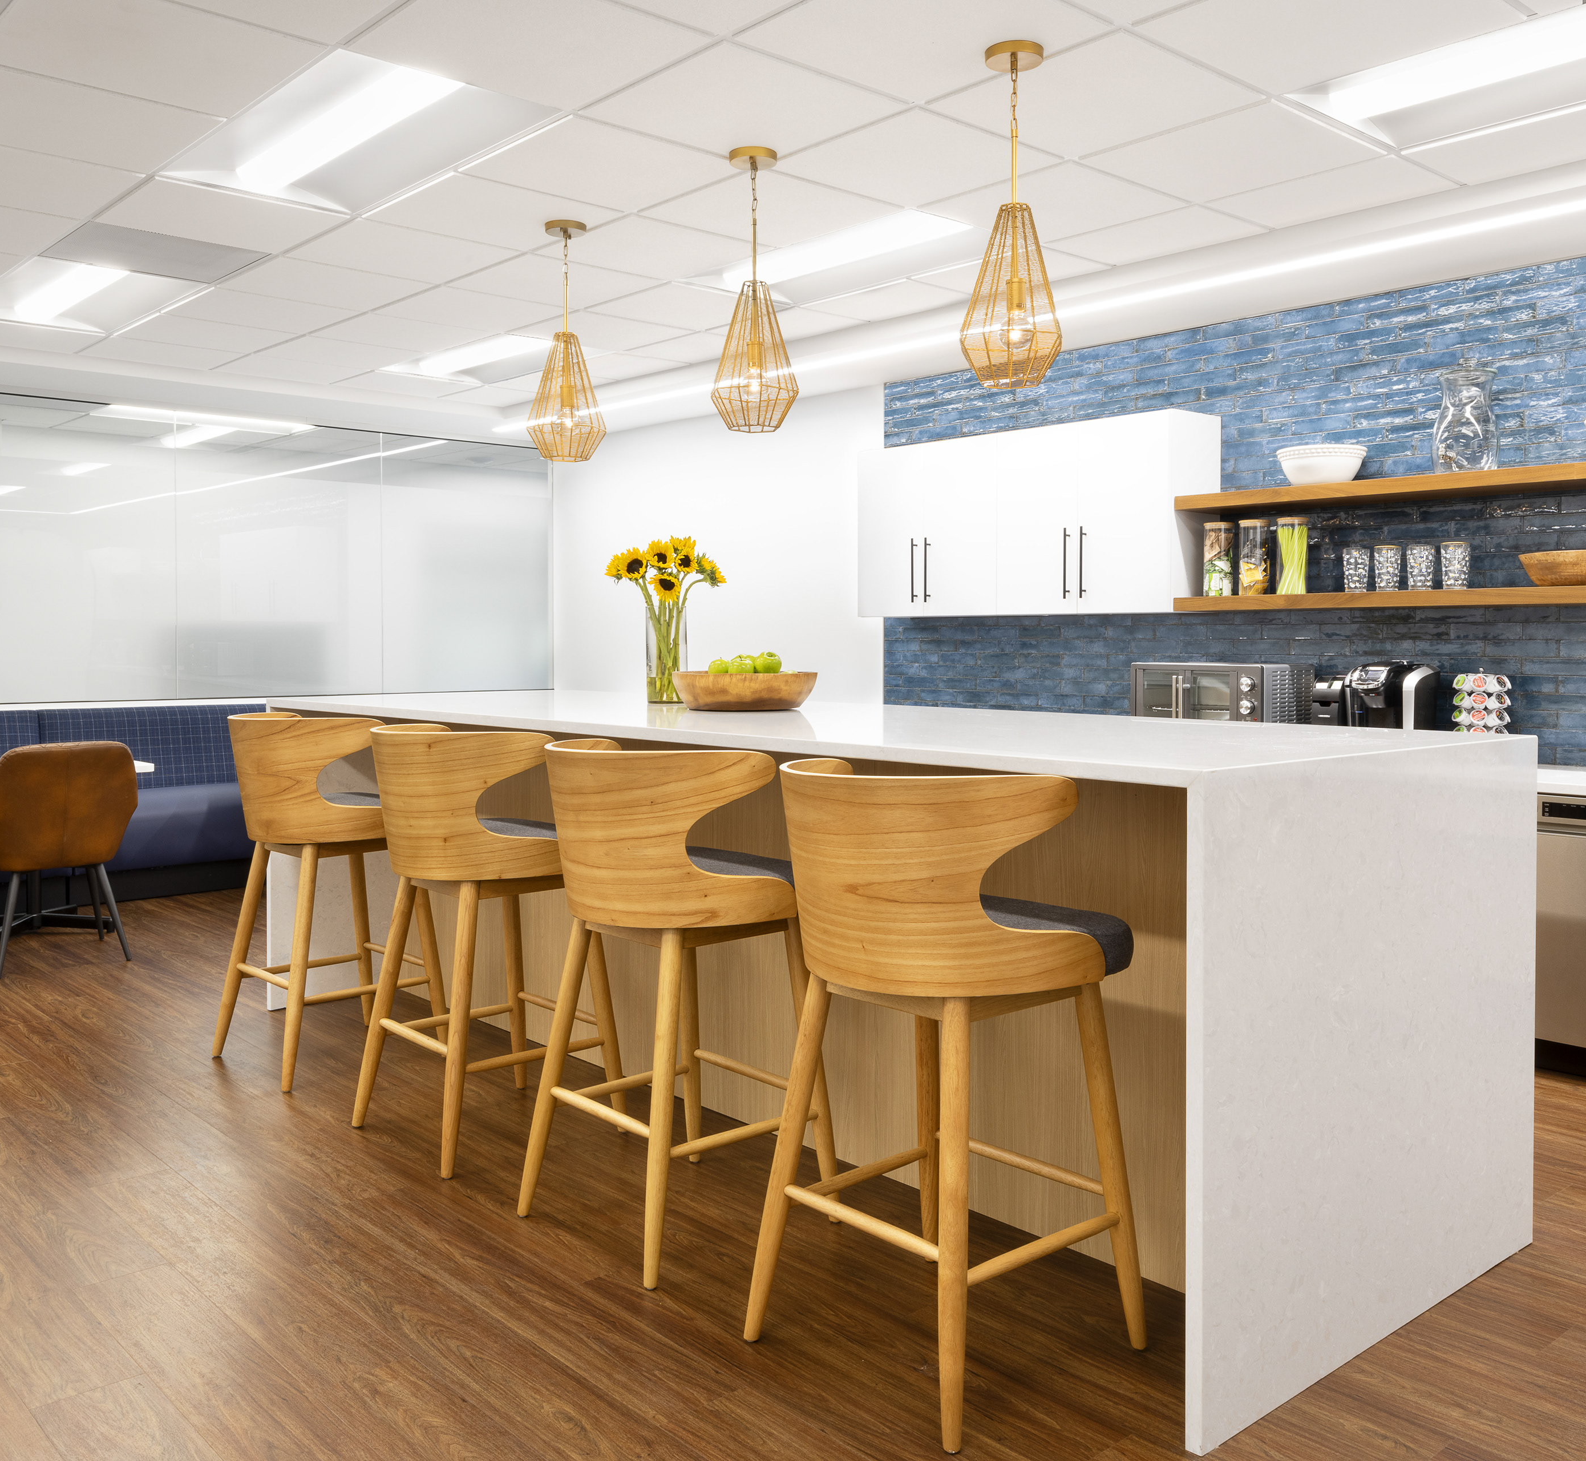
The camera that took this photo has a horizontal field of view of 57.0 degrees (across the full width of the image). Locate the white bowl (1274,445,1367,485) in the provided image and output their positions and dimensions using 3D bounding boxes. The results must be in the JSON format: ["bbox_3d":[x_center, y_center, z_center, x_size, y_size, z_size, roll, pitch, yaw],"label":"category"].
[{"bbox_3d":[1.921,-0.947,5.300,0.310,0.140,0.310,0,3,0],"label":"white bowl"}]

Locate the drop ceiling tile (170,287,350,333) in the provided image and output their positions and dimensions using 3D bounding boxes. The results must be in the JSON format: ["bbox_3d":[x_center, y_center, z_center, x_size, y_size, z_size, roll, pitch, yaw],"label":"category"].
[{"bbox_3d":[-2.134,-1.694,5.891,0.600,0.020,0.600,-3,5,-41],"label":"drop ceiling tile"}]

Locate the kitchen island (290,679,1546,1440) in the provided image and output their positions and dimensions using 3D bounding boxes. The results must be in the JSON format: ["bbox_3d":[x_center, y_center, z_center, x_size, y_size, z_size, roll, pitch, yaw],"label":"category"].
[{"bbox_3d":[-0.117,0.491,4.053,1.251,1.080,3.666,-3,5,-41],"label":"kitchen island"}]

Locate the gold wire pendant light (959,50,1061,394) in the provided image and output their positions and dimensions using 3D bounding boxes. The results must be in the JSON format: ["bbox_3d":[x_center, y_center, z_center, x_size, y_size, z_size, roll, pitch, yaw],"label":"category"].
[{"bbox_3d":[0.495,-1.133,3.265,0.235,0.750,0.235,0,4,0],"label":"gold wire pendant light"}]

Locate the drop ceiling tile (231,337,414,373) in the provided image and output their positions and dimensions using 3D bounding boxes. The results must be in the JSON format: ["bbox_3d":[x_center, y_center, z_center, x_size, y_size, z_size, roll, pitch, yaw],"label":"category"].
[{"bbox_3d":[-2.077,-1.748,6.740,0.610,0.020,0.610,-3,5,-42],"label":"drop ceiling tile"}]

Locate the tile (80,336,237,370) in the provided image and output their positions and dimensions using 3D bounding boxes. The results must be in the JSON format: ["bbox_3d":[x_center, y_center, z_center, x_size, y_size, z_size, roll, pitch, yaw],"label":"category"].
[{"bbox_3d":[-2.942,-1.752,6.805,0.605,0.020,0.580,-3,5,-41],"label":"tile"}]

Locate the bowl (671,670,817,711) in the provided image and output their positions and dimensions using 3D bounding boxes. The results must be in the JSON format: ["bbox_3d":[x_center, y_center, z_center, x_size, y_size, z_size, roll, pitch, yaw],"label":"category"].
[{"bbox_3d":[-0.143,-0.118,4.350,0.430,0.105,0.430,0,3,0],"label":"bowl"}]

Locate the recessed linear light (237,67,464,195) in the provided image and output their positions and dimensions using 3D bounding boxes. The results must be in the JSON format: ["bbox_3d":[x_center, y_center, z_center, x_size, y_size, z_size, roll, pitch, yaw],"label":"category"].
[{"bbox_3d":[-1.188,-1.584,3.877,0.210,0.060,1.130,-3,5,-41],"label":"recessed linear light"}]

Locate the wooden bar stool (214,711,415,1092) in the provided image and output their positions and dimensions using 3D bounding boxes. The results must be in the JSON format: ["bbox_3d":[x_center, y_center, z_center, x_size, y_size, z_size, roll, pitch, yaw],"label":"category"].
[{"bbox_3d":[-1.422,0.483,4.462,0.520,1.040,0.530,4,5,45],"label":"wooden bar stool"}]

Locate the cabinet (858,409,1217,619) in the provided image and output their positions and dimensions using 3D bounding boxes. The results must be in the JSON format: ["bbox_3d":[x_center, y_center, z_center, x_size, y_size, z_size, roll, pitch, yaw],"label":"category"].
[{"bbox_3d":[0.991,-0.879,6.305,0.340,0.765,1.715,-3,5,-41],"label":"cabinet"}]

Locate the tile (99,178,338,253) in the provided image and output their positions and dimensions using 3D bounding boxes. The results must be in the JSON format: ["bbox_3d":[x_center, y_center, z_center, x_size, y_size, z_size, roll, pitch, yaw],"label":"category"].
[{"bbox_3d":[-1.789,-1.612,4.586,0.600,0.018,0.600,-3,5,-41],"label":"tile"}]

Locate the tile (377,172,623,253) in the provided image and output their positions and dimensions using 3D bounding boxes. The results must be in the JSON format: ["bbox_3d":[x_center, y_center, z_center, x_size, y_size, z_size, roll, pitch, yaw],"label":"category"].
[{"bbox_3d":[-0.927,-1.610,4.529,0.610,0.020,0.610,-3,5,-42],"label":"tile"}]

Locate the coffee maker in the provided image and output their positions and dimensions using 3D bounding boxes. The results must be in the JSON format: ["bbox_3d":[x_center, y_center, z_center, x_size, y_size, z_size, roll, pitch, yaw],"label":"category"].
[{"bbox_3d":[2.020,-0.054,4.977,0.320,0.345,0.250,-3,5,-41],"label":"coffee maker"}]

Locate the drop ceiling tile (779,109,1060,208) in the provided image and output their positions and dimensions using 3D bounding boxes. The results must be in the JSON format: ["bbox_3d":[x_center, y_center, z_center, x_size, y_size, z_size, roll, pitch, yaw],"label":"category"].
[{"bbox_3d":[0.332,-1.571,4.026,0.605,0.020,0.605,-3,5,-41],"label":"drop ceiling tile"}]

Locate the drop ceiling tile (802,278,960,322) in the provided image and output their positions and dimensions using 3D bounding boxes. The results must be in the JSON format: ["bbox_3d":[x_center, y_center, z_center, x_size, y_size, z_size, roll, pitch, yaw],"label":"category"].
[{"bbox_3d":[0.365,-1.668,5.652,0.392,0.020,0.600,-3,5,-41],"label":"drop ceiling tile"}]

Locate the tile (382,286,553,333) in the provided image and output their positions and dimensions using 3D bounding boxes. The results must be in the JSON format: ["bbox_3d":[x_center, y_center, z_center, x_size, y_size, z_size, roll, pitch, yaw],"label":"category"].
[{"bbox_3d":[-1.283,-1.688,5.851,0.605,0.020,0.605,-3,5,-41],"label":"tile"}]

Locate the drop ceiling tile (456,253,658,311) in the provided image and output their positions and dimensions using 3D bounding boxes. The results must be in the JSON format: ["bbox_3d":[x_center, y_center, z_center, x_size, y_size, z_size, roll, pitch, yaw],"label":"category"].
[{"bbox_3d":[-0.872,-1.656,5.378,0.600,0.020,0.600,-3,5,-41],"label":"drop ceiling tile"}]

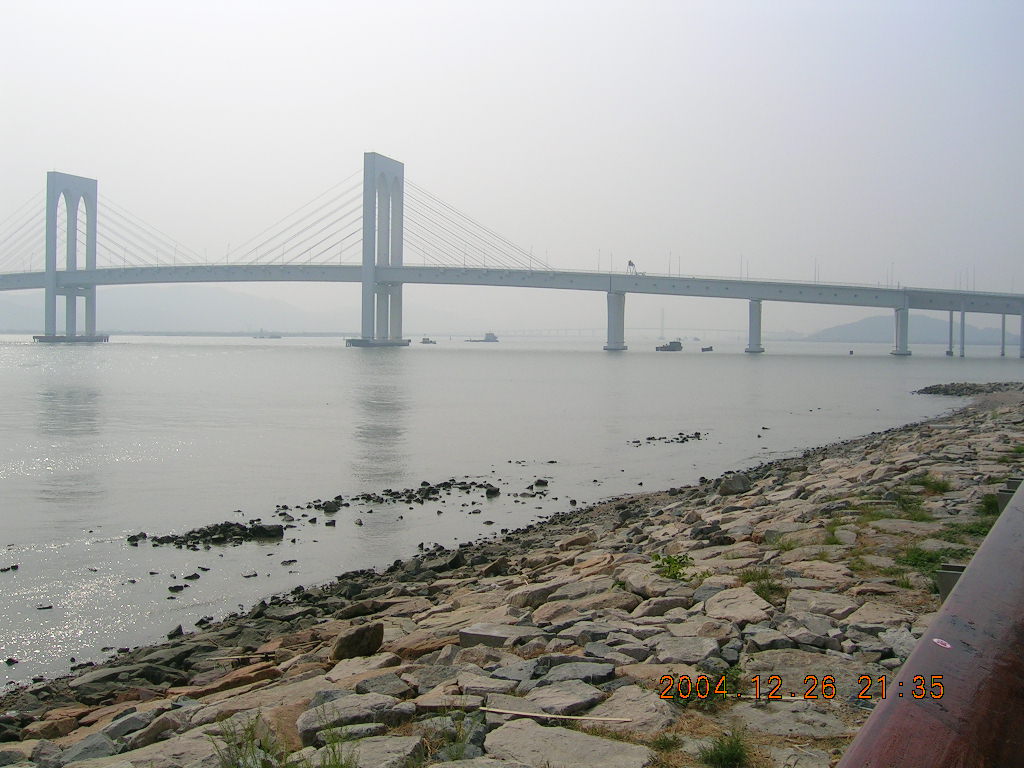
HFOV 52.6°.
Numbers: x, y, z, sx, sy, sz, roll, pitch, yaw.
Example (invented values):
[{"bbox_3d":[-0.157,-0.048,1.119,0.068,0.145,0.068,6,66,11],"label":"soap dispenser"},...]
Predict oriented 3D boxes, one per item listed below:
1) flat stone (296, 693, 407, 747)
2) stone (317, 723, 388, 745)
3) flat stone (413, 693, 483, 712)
[{"bbox_3d":[-1.067,2.207,6.838,0.714,0.170,0.441,-8,-3,-12],"label":"flat stone"},{"bbox_3d":[-1.016,2.265,6.590,0.426,0.140,0.270,-6,-1,-9],"label":"stone"},{"bbox_3d":[-0.410,2.049,6.671,0.449,0.111,0.334,-2,1,0],"label":"flat stone"}]

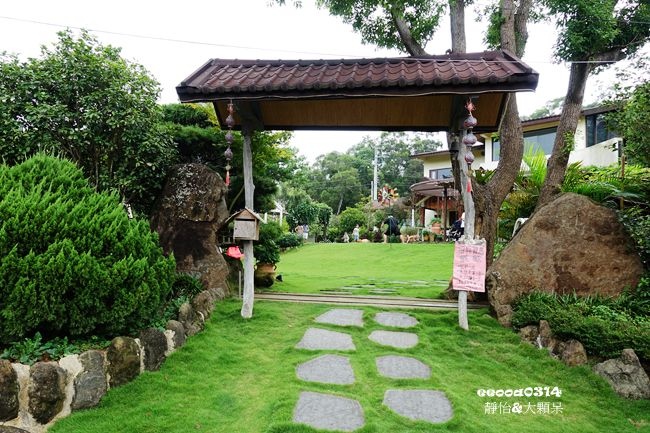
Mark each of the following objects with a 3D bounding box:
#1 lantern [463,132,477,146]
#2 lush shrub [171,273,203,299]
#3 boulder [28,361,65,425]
[{"bbox_3d":[1.389,-0.735,4.150,0.130,0.130,0.130,0,-1,0],"label":"lantern"},{"bbox_3d":[-1.603,0.804,5.050,0.400,0.310,0.360,0,-1,0],"label":"lush shrub"},{"bbox_3d":[-1.937,1.238,3.030,0.320,0.460,0.360,0,0,14],"label":"boulder"}]

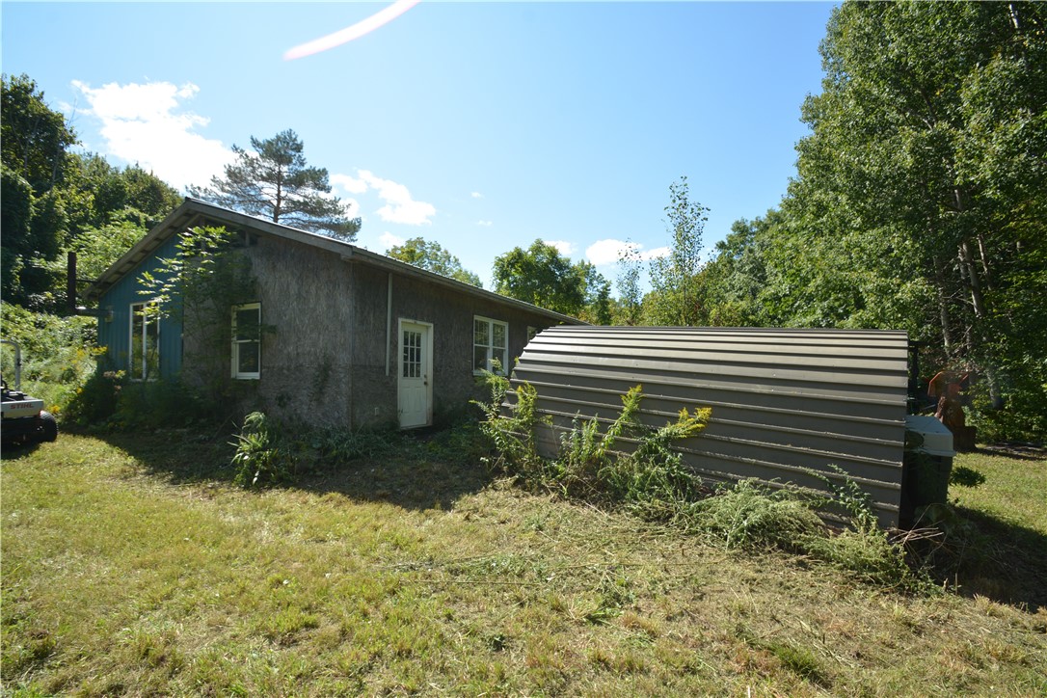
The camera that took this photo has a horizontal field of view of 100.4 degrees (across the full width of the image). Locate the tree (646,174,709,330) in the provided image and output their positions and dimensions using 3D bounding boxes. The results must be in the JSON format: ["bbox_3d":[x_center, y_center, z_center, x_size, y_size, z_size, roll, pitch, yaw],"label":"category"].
[{"bbox_3d":[5.816,-2.077,16.500,2.334,8.937,2.334,0,-3,0],"label":"tree"}]

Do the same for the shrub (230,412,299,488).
[{"bbox_3d":[-3.200,1.235,5.400,0.840,0.930,0.800,0,-3,0],"label":"shrub"}]

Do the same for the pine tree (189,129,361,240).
[{"bbox_3d":[-13.657,-4.807,24.000,9.441,14.518,9.441,0,-3,0],"label":"pine tree"}]

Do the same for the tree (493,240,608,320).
[{"bbox_3d":[1.702,-2.090,28.000,7.425,9.867,7.425,0,-3,0],"label":"tree"}]

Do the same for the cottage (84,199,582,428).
[{"bbox_3d":[-4.108,-0.496,15.261,9.450,4.980,13.500,-2,-3,26],"label":"cottage"}]

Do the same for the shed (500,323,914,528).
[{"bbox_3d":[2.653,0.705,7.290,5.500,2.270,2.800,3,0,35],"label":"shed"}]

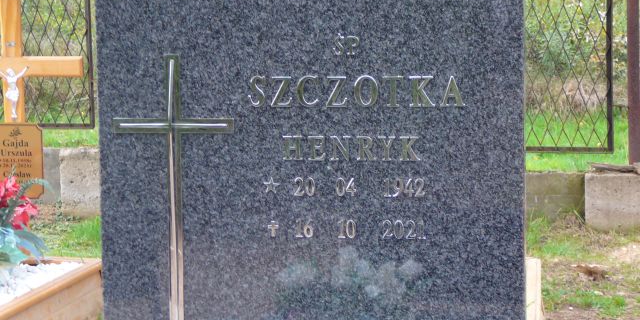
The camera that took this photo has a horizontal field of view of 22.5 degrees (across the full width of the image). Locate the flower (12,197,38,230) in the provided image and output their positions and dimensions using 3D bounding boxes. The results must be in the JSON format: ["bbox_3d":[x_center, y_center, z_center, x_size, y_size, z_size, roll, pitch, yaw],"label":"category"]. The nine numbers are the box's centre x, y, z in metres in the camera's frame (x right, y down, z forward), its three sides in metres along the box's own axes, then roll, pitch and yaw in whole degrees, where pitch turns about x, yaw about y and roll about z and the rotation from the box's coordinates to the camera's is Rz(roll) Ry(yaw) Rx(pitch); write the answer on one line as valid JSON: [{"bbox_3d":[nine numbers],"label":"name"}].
[{"bbox_3d":[-1.062,0.193,5.800,0.094,0.120,0.095,-2,5,-14],"label":"flower"}]

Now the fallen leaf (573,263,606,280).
[{"bbox_3d":[1.206,0.499,7.200,0.150,0.060,0.110,-1,5,0],"label":"fallen leaf"}]

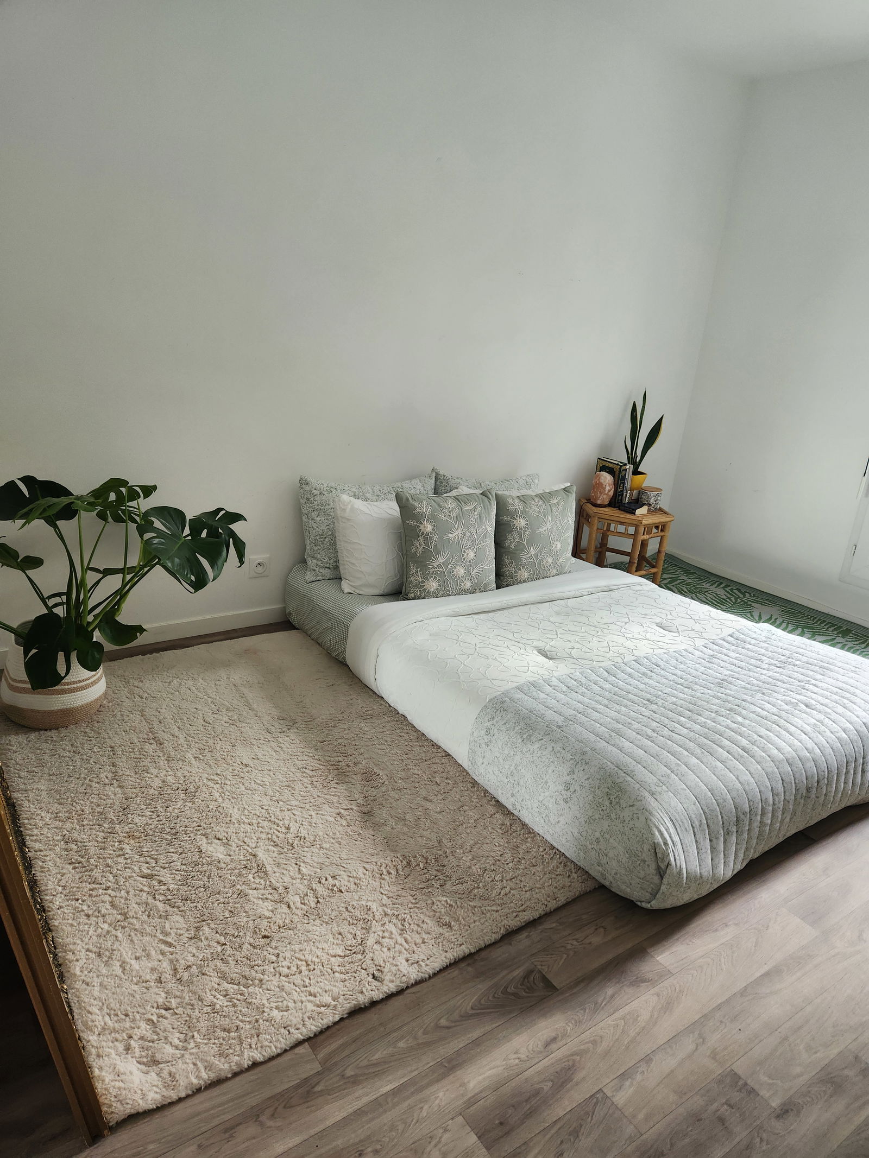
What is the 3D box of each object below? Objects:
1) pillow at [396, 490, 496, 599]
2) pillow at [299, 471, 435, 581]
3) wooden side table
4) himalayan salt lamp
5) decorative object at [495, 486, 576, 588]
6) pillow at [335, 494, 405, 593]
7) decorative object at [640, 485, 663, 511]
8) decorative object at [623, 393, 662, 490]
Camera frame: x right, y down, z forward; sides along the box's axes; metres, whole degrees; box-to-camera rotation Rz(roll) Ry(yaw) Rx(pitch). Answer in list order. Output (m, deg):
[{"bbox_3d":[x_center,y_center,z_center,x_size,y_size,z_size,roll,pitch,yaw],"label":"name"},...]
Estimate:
[{"bbox_3d":[0.064,-0.147,3.059,0.460,0.430,0.150,-9,9,-34],"label":"pillow"},{"bbox_3d":[-0.251,-0.234,3.189,0.640,0.440,0.160,-9,9,-34],"label":"pillow"},{"bbox_3d":[0.943,-0.150,3.891,0.475,0.425,0.415,-9,24,-34],"label":"wooden side table"},{"bbox_3d":[0.845,-0.455,3.840,0.120,0.175,0.120,-9,24,-34],"label":"himalayan salt lamp"},{"bbox_3d":[0.446,-0.197,3.323,0.450,0.430,0.150,-9,9,-34],"label":"decorative object"},{"bbox_3d":[-0.123,-0.166,3.097,0.560,0.410,0.160,-9,7,-34],"label":"pillow"},{"bbox_3d":[1.090,-0.399,3.842,0.113,0.105,0.113,-9,24,-34],"label":"decorative object"},{"bbox_3d":[1.033,-0.677,3.814,0.200,0.490,0.170,-9,24,-34],"label":"decorative object"}]

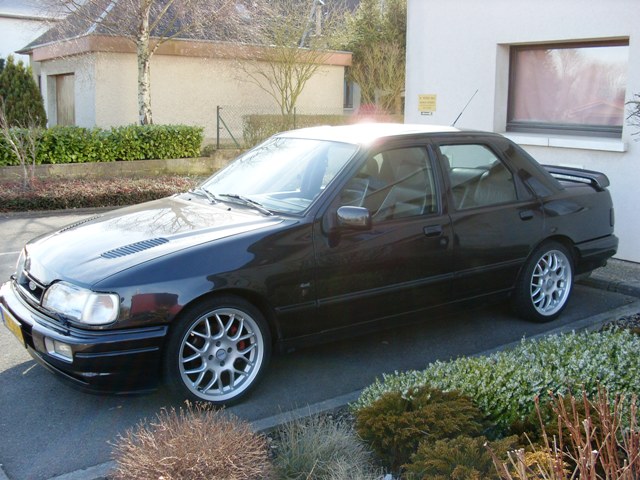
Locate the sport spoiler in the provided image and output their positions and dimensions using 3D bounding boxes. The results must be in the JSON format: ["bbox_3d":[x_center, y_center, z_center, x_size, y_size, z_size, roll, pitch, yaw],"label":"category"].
[{"bbox_3d":[1.842,-0.543,6.008,0.280,0.160,1.260,-7,13,-34],"label":"sport spoiler"}]

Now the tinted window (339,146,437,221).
[{"bbox_3d":[0.393,-0.332,4.152,0.780,0.420,0.050,-7,-10,-34],"label":"tinted window"}]

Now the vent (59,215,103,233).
[{"bbox_3d":[-1.469,-0.096,4.323,0.310,0.025,0.090,-23,17,-37],"label":"vent"}]

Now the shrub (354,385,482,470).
[{"bbox_3d":[0.425,0.805,3.000,0.530,0.310,0.440,1,10,6],"label":"shrub"}]

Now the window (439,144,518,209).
[{"bbox_3d":[1.040,-0.424,4.594,0.600,0.410,0.050,-7,-10,-34],"label":"window"}]

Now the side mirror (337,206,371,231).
[{"bbox_3d":[0.185,-0.117,3.814,0.100,0.125,0.195,-7,13,-34],"label":"side mirror"}]

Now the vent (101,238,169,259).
[{"bbox_3d":[-0.933,0.042,3.568,0.310,0.025,0.090,-18,23,-25],"label":"vent"}]

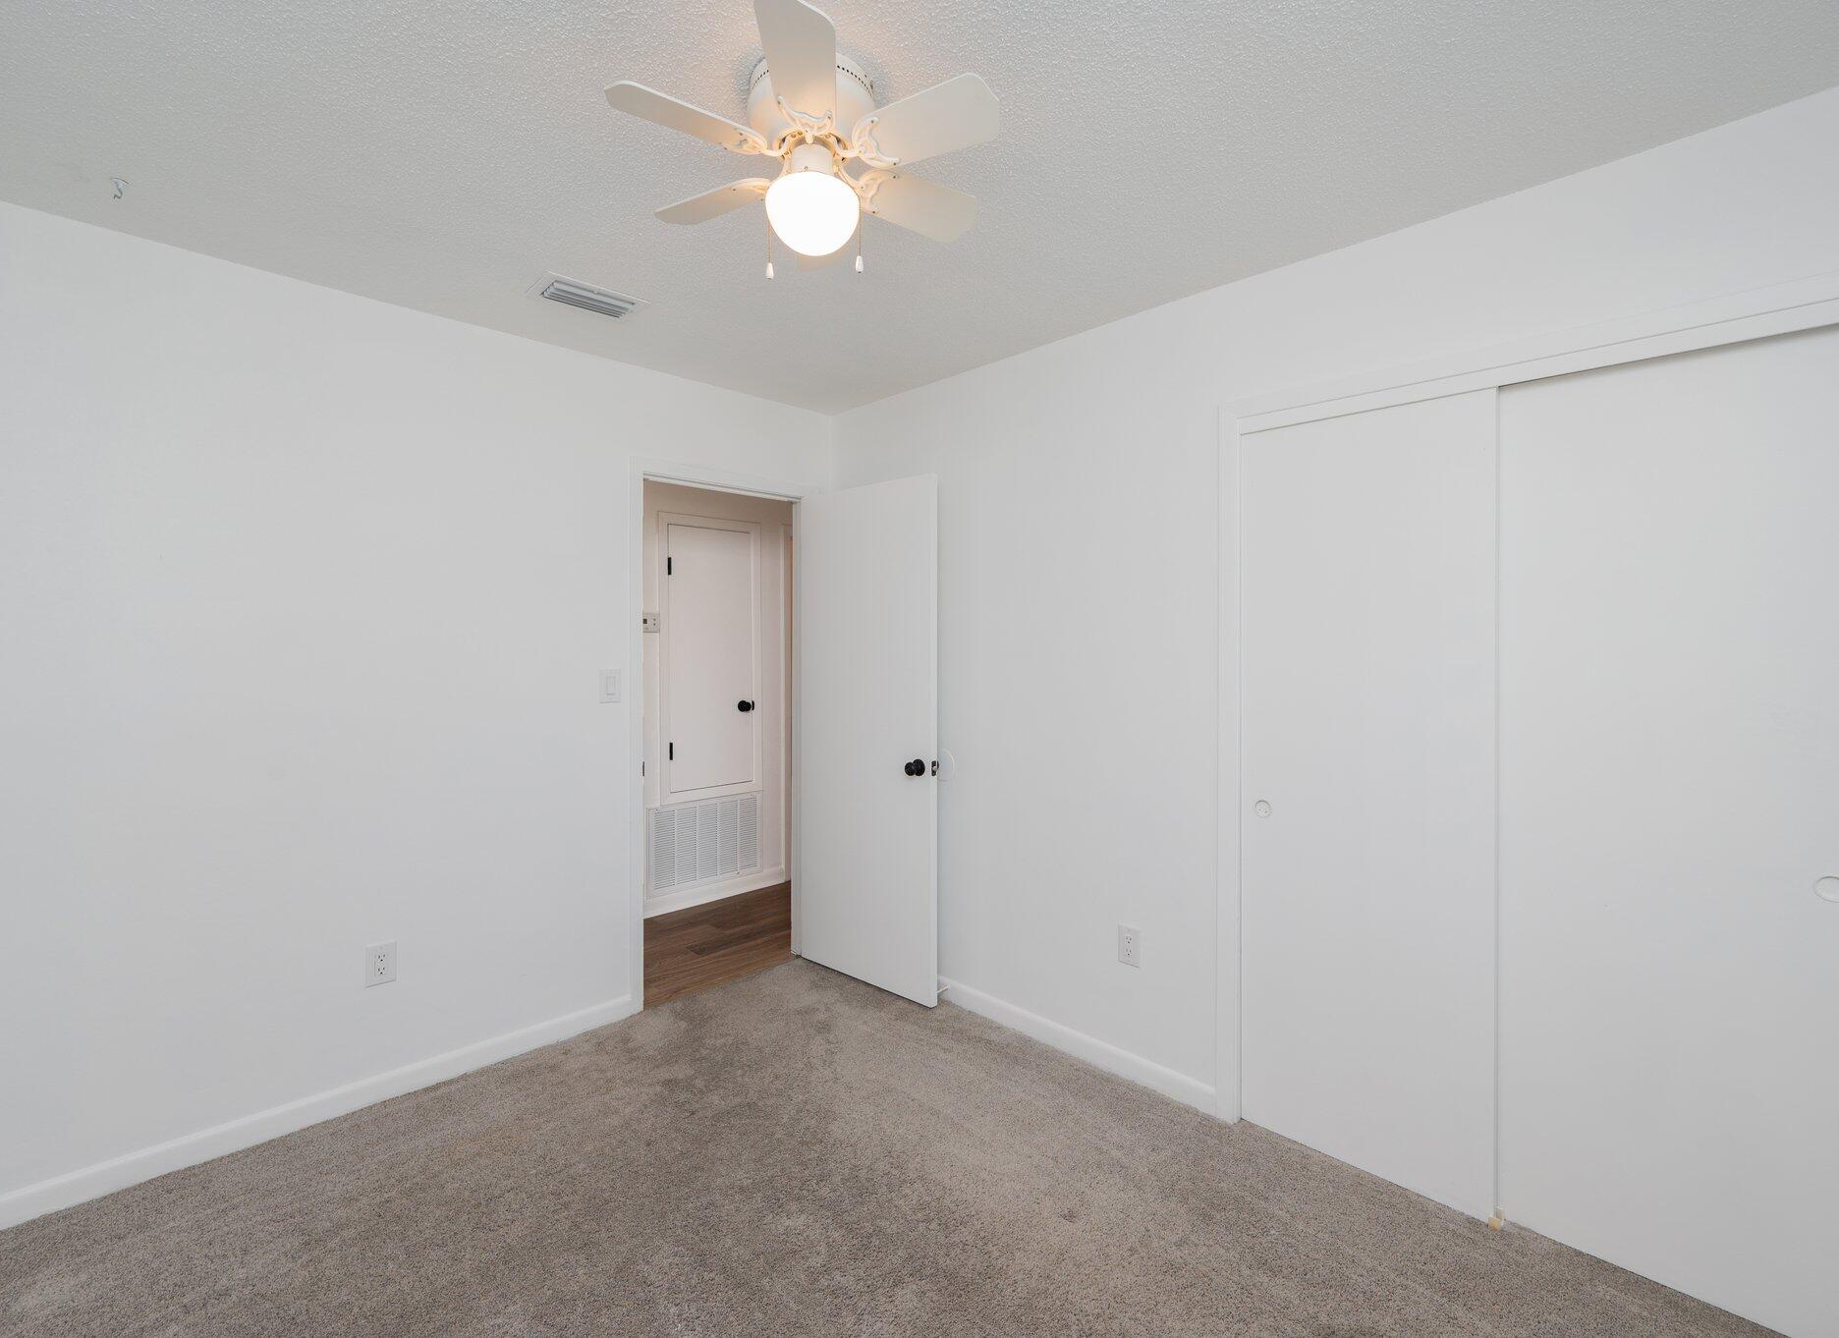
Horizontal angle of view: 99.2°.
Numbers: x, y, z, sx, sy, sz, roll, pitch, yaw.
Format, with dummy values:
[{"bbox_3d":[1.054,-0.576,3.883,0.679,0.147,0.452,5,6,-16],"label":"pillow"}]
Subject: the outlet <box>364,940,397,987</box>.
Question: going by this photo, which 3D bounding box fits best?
[{"bbox_3d":[-1.627,0.895,2.365,0.074,0.119,0.010,-1,1,-44],"label":"outlet"}]

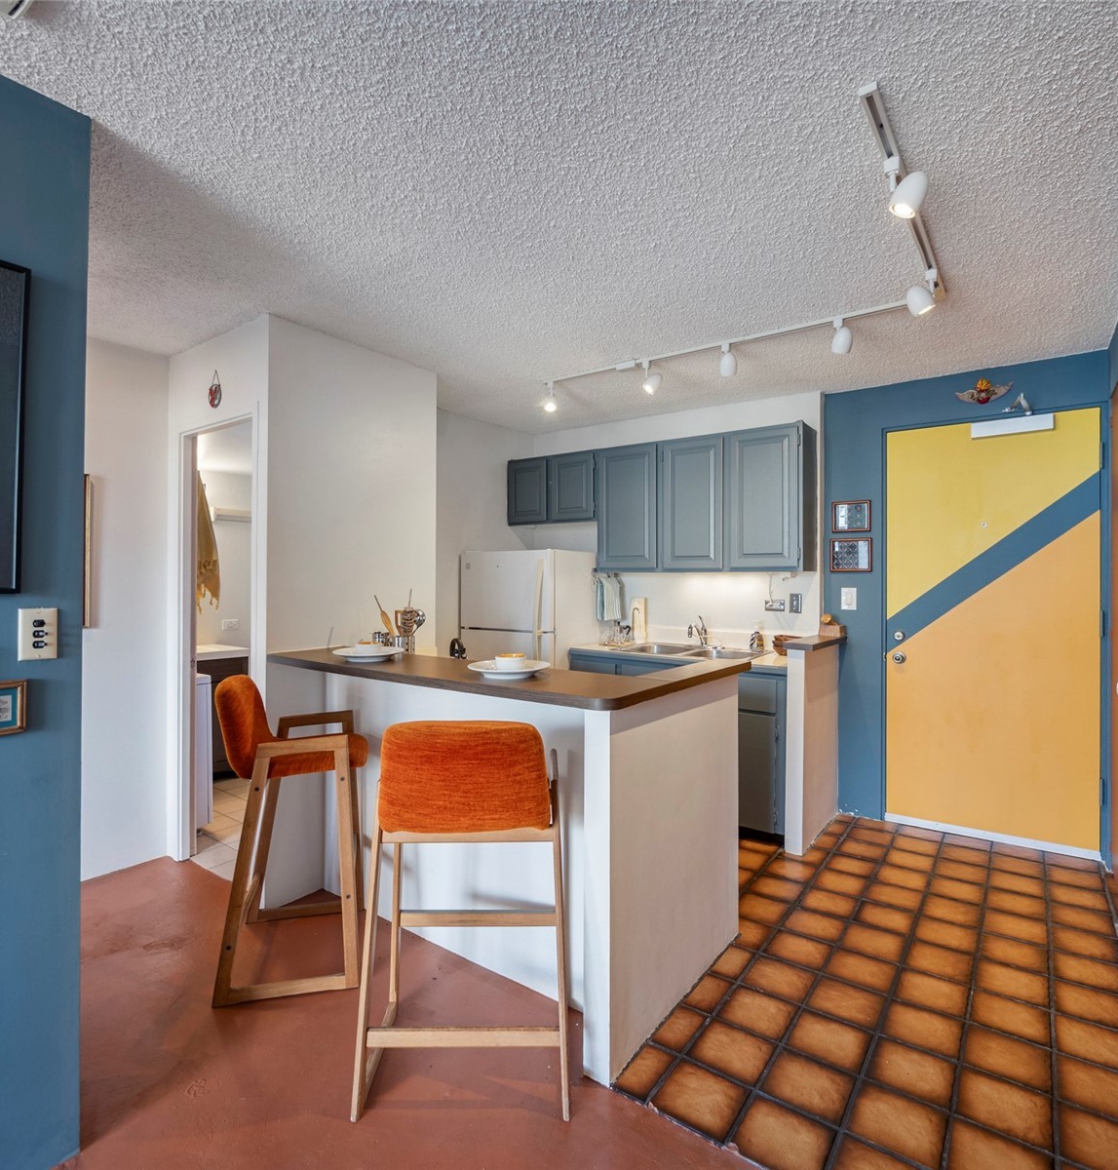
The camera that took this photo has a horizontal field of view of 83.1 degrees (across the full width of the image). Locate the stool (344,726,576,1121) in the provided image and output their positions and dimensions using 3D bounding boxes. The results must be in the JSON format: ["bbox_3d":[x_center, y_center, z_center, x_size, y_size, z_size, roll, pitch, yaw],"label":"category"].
[{"bbox_3d":[-0.242,0.811,1.735,0.515,0.955,0.455,0,0,-2],"label":"stool"}]

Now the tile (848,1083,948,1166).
[{"bbox_3d":[0.835,1.316,1.550,0.186,0.010,0.186,0,0,37],"label":"tile"}]

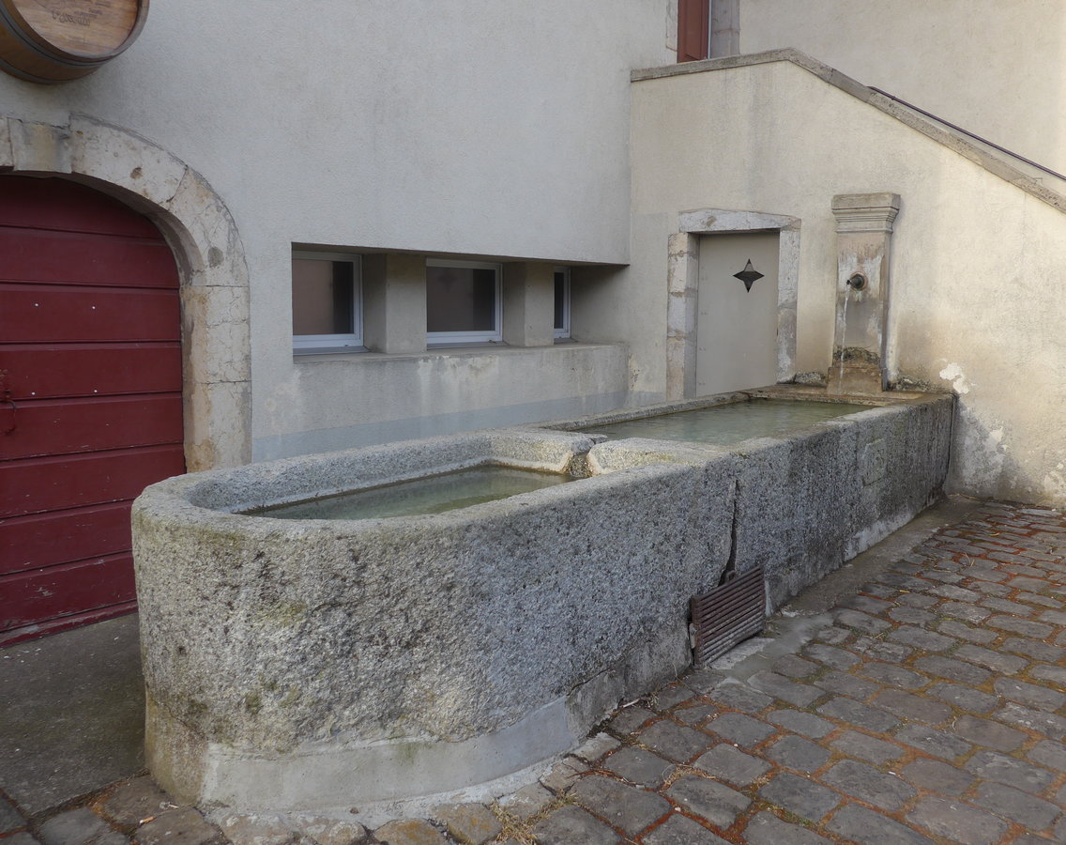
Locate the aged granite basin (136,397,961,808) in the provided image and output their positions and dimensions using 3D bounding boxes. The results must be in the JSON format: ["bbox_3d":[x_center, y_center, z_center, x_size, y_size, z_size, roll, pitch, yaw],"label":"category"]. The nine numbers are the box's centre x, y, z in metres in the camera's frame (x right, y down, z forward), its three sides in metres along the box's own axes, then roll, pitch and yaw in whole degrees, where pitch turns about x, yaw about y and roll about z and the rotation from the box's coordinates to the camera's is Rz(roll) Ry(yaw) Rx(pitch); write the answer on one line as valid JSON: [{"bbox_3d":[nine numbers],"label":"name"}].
[{"bbox_3d":[0.777,0.353,4.583,1.233,0.740,5.688,5,7,33],"label":"aged granite basin"}]

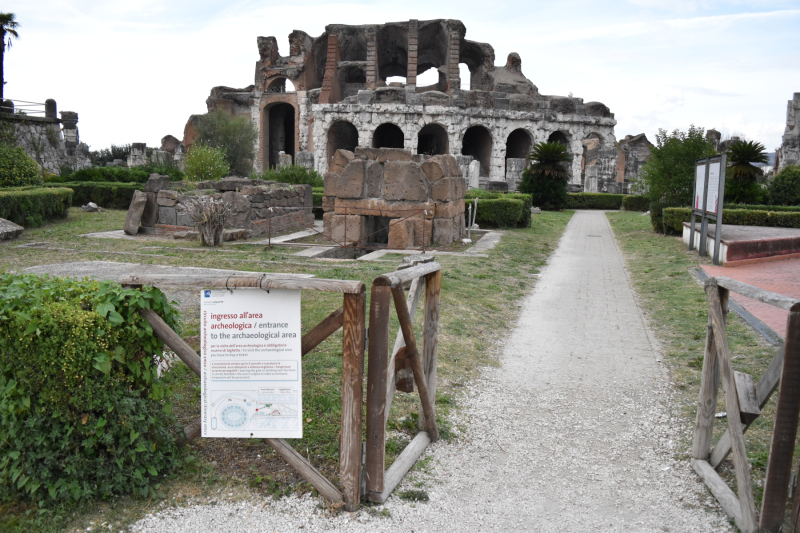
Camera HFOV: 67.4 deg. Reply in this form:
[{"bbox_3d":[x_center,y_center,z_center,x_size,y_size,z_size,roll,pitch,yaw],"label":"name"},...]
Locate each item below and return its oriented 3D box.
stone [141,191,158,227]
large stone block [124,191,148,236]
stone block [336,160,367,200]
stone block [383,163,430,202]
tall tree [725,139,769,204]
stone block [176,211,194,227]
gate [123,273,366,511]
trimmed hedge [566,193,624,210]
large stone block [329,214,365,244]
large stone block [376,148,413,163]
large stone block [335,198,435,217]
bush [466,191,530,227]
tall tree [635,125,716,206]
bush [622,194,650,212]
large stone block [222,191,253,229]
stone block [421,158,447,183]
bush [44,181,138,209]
[{"bbox_3d":[-6.620,-1.498,15.850,0.440,0.870,0.450,10,9,18],"label":"stone"},{"bbox_3d":[-6.845,-1.404,15.600,0.380,1.120,0.360,13,2,-16],"label":"large stone block"},{"bbox_3d":[-1.158,-2.173,14.892,0.682,0.918,0.500,3,9,10],"label":"stone block"},{"bbox_3d":[0.307,-1.989,14.249,1.183,0.889,0.600,4,9,27],"label":"stone block"},{"bbox_3d":[17.960,-4.703,31.000,2.400,3.800,2.400,6,10,30],"label":"tall tree"},{"bbox_3d":[-6.075,-1.403,17.449,0.632,0.446,0.450,3,9,18],"label":"stone block"},{"bbox_3d":[-0.765,0.610,2.930,1.170,1.120,0.130,2,8,5],"label":"gate"},{"bbox_3d":[10.337,-3.495,32.041,3.012,0.879,1.000,2,9,14],"label":"trimmed hedge"},{"bbox_3d":[-1.202,-0.964,15.147,0.889,0.683,0.650,4,9,27],"label":"large stone block"},{"bbox_3d":[0.019,-2.657,14.414,0.890,0.325,0.600,4,9,27],"label":"large stone block"},{"bbox_3d":[-0.320,-1.425,14.647,2.442,0.390,0.500,3,9,9],"label":"large stone block"},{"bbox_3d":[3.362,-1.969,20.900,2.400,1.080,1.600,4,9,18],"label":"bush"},{"bbox_3d":[9.741,-3.252,21.253,2.750,3.450,2.700,3,9,20],"label":"tall tree"},{"bbox_3d":[13.459,-3.572,33.831,1.800,0.880,0.950,4,9,17],"label":"bush"},{"bbox_3d":[-4.255,-1.526,16.141,0.835,0.992,0.500,3,9,12],"label":"large stone block"},{"bbox_3d":[0.860,-2.393,14.950,0.580,0.560,0.520,3,9,14],"label":"stone block"},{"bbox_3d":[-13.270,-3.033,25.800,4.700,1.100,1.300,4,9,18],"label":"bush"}]

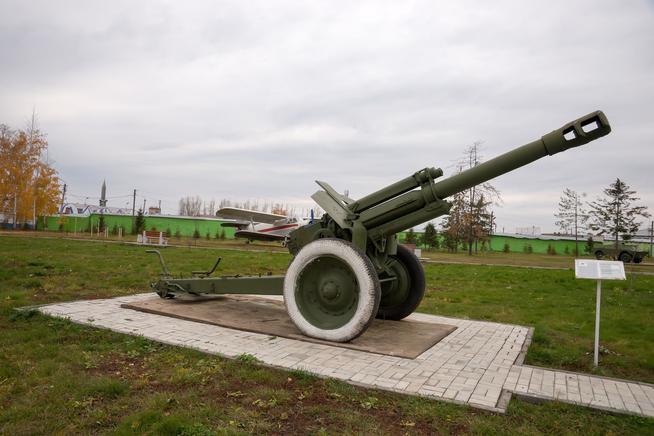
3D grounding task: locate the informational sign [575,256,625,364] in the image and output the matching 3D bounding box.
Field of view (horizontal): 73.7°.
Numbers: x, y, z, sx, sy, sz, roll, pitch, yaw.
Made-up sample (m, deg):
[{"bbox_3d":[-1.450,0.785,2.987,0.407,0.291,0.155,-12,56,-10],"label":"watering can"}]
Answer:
[{"bbox_3d":[2.880,1.012,4.634,0.460,1.150,0.220,1,-3,23],"label":"informational sign"}]

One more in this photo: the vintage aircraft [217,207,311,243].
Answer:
[{"bbox_3d":[-6.136,1.277,49.273,12.500,4.100,18.200,0,-3,44],"label":"vintage aircraft"}]

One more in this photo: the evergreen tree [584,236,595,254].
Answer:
[{"bbox_3d":[45.757,4.750,76.000,1.569,3.050,1.569,3,-2,0],"label":"evergreen tree"}]

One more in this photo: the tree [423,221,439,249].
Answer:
[{"bbox_3d":[13.531,2.419,57.000,2.092,3.661,2.092,3,-2,0],"label":"tree"}]

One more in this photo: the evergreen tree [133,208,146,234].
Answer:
[{"bbox_3d":[-26.163,0.511,61.000,1.679,3.680,1.679,3,-2,0],"label":"evergreen tree"}]

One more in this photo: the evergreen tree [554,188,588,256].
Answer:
[{"bbox_3d":[31.404,0.578,56.000,3.982,8.734,3.982,3,-2,0],"label":"evergreen tree"}]

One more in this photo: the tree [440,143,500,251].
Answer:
[{"bbox_3d":[13.494,-1.801,41.000,5.172,10.598,5.172,3,-2,0],"label":"tree"}]

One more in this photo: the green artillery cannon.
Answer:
[{"bbox_3d":[-0.103,0.129,6.388,7.100,2.730,2.000,1,-3,28],"label":"green artillery cannon"}]

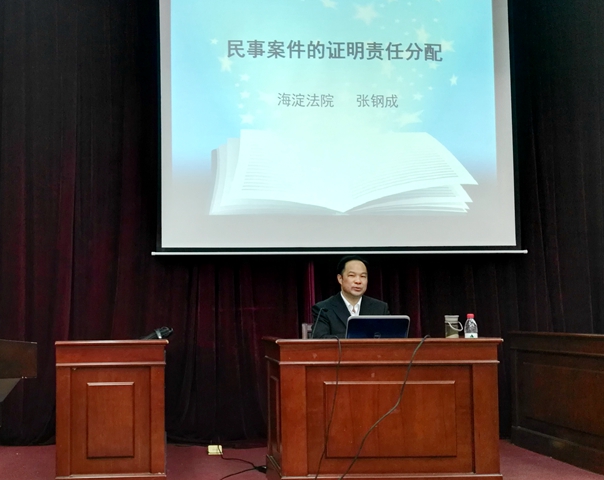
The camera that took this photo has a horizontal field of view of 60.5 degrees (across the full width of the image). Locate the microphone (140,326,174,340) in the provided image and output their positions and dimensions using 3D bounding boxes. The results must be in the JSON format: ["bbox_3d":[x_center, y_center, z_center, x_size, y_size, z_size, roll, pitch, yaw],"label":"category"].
[{"bbox_3d":[-0.809,0.550,2.850,0.230,0.055,0.055,-24,-5,0],"label":"microphone"}]

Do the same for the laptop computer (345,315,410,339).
[{"bbox_3d":[0.406,0.545,2.975,0.360,0.250,0.326,0,-5,-11],"label":"laptop computer"}]

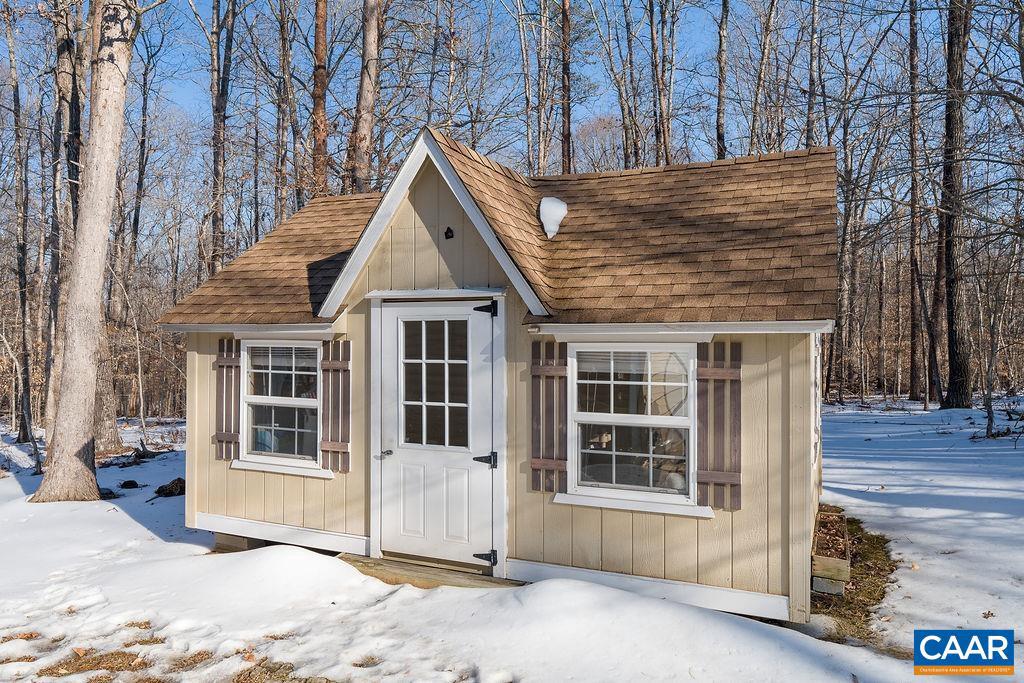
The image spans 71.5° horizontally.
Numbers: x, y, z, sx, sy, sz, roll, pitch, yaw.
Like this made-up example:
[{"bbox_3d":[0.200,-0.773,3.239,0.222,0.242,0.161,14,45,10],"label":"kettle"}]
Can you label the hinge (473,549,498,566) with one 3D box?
[{"bbox_3d":[-0.183,1.486,4.878,0.186,0.112,0.022,0,0,24],"label":"hinge"}]

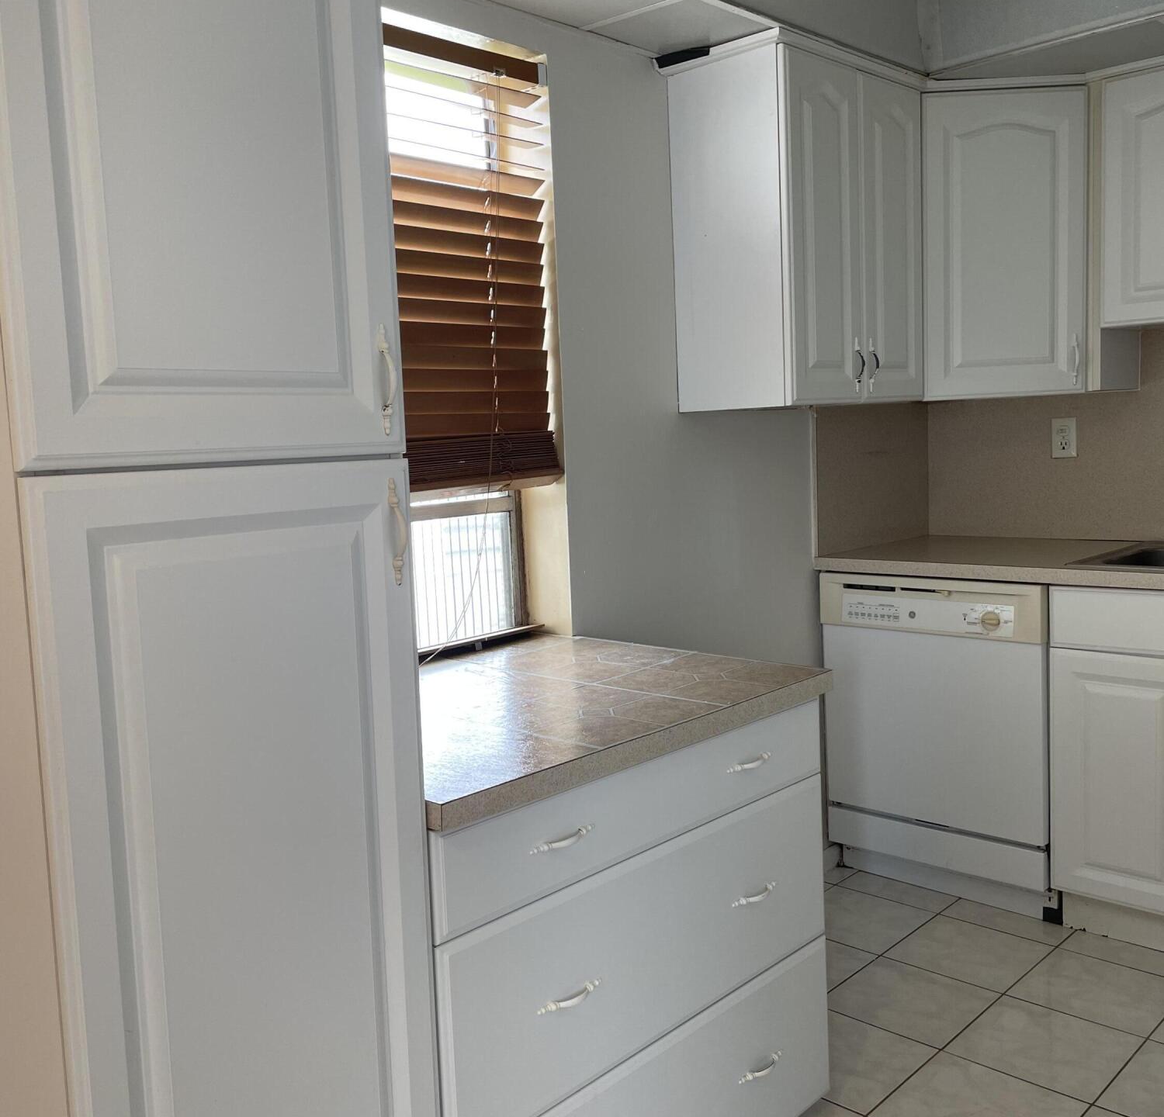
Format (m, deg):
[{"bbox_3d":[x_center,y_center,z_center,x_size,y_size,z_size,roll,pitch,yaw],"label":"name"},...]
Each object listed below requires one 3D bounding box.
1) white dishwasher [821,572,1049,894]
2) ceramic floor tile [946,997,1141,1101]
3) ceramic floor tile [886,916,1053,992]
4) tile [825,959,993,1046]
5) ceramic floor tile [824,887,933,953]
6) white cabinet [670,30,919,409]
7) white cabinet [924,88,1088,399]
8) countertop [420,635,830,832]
[{"bbox_3d":[1.104,0.435,3.262,0.607,0.835,0.600,4,9,44],"label":"white dishwasher"},{"bbox_3d":[0.950,1.005,2.396,0.302,0.010,0.299,4,9,44],"label":"ceramic floor tile"},{"bbox_3d":[0.937,0.956,2.820,0.302,0.010,0.299,4,9,44],"label":"ceramic floor tile"},{"bbox_3d":[0.730,0.990,2.607,0.302,0.010,0.299,4,9,44],"label":"tile"},{"bbox_3d":[0.717,0.942,3.031,0.302,0.010,0.299,4,9,44],"label":"ceramic floor tile"},{"bbox_3d":[0.531,-0.750,2.806,0.322,0.762,0.598,4,9,44],"label":"white cabinet"},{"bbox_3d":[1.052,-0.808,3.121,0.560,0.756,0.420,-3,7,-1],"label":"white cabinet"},{"bbox_3d":[-0.125,0.254,2.009,0.723,0.037,0.894,4,9,44],"label":"countertop"}]

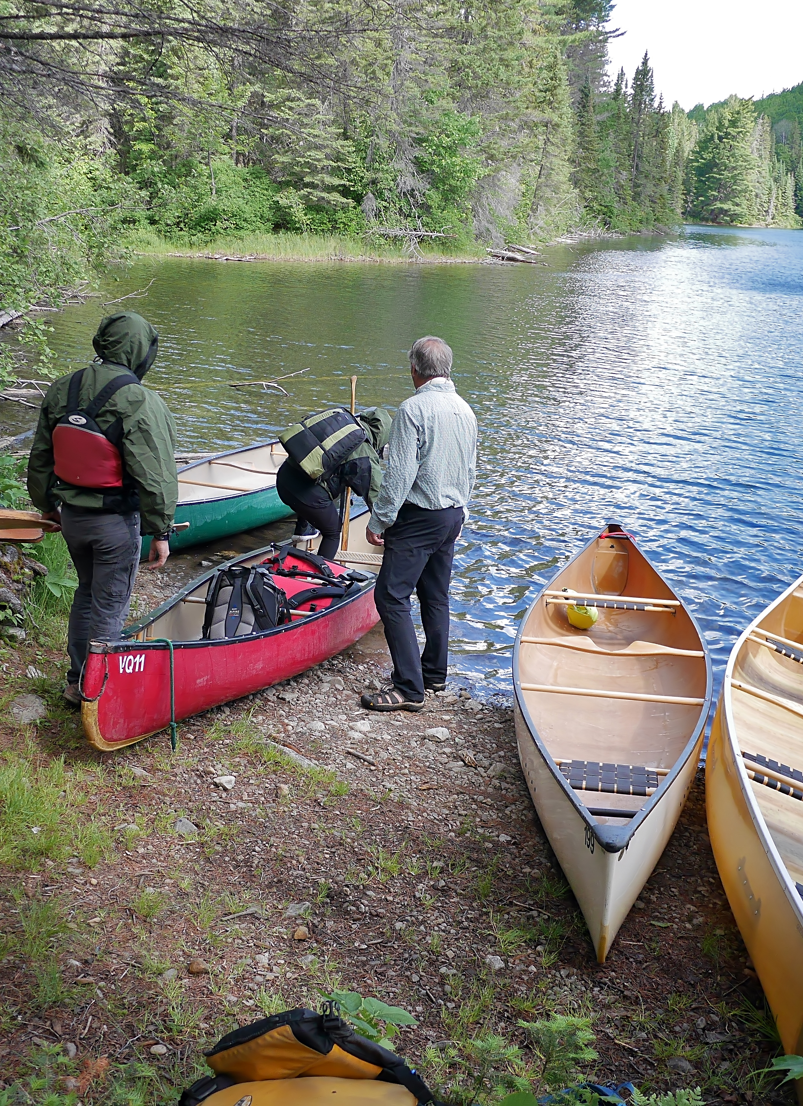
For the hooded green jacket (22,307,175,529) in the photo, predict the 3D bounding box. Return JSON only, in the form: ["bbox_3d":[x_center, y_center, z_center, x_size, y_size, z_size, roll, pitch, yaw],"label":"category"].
[{"bbox_3d":[-1.315,-0.568,5.250,0.580,0.970,0.400,7,17,18],"label":"hooded green jacket"}]

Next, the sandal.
[{"bbox_3d":[-0.045,0.717,5.780,0.300,0.100,0.110,2,16,2],"label":"sandal"}]

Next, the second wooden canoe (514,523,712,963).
[{"bbox_3d":[0.976,0.556,5.578,0.880,0.540,4.880,3,12,10],"label":"second wooden canoe"}]

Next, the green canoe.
[{"bbox_3d":[-1.218,-0.598,9.986,0.880,0.540,4.880,9,17,20],"label":"green canoe"}]

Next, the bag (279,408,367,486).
[{"bbox_3d":[-0.496,-0.666,7.500,0.470,0.220,0.330,-33,70,-26],"label":"bag"}]

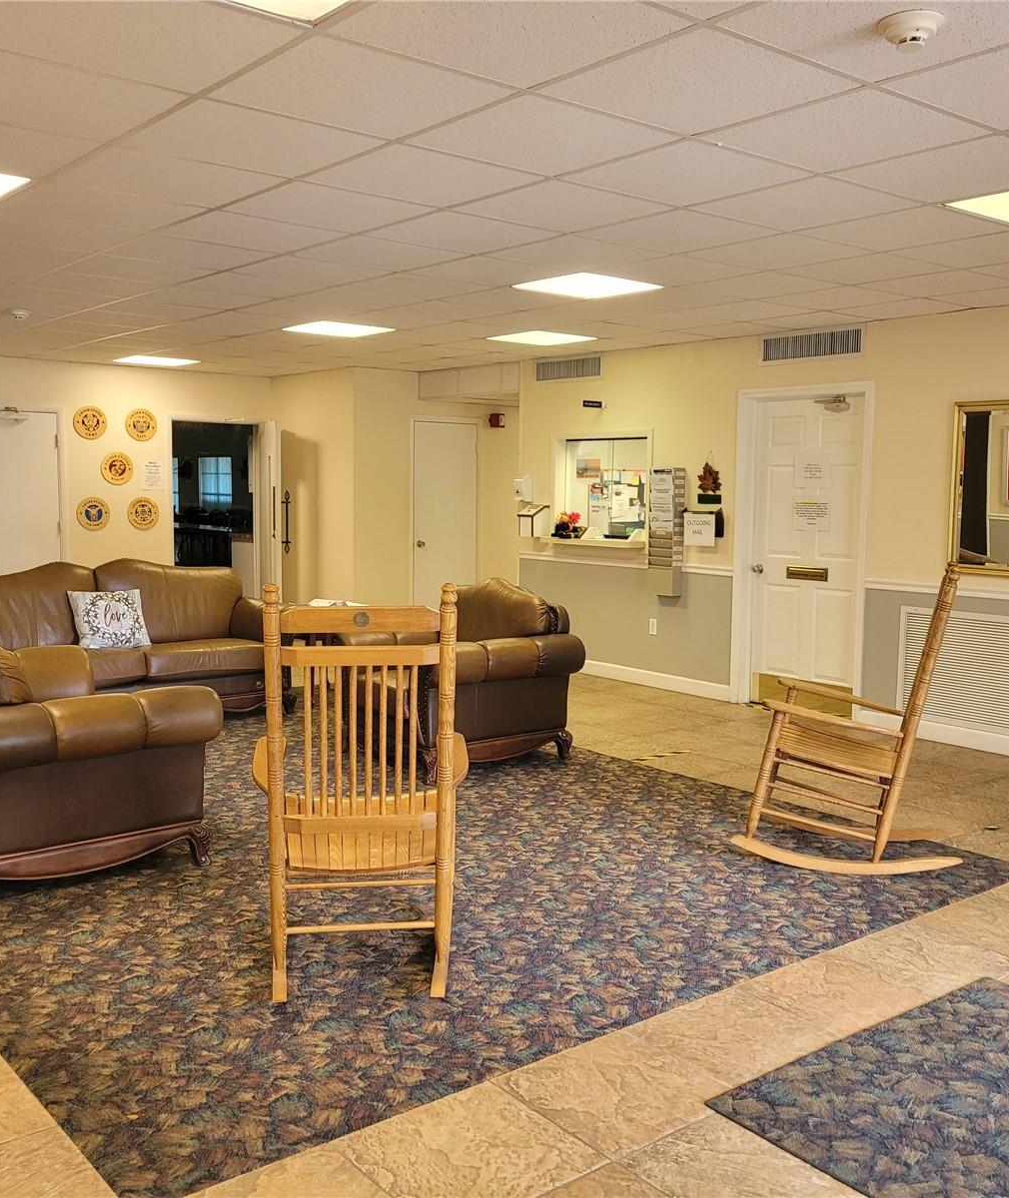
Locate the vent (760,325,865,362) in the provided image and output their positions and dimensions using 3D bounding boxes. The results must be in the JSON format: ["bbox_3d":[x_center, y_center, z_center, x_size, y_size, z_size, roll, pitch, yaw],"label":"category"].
[{"bbox_3d":[1.919,-1.600,7.580,0.040,0.180,0.794,-3,7,-38],"label":"vent"}]

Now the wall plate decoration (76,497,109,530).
[{"bbox_3d":[-3.589,-0.742,10.487,0.296,0.296,0.030,-3,7,-38],"label":"wall plate decoration"}]

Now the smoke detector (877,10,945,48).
[{"bbox_3d":[0.874,-1.212,2.578,0.139,0.053,0.139,1,5,0],"label":"smoke detector"}]

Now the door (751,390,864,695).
[{"bbox_3d":[1.973,-0.272,7.725,0.050,2.040,0.824,-3,7,-38],"label":"door"}]

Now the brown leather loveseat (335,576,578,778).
[{"bbox_3d":[-0.249,0.373,6.308,0.980,0.944,0.970,-4,7,-39],"label":"brown leather loveseat"}]

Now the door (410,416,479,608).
[{"bbox_3d":[-0.572,-0.636,11.203,0.774,2.030,0.050,-3,7,-38],"label":"door"}]

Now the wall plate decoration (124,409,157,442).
[{"bbox_3d":[-3.246,-1.554,10.743,0.293,0.293,0.025,-4,7,-40],"label":"wall plate decoration"}]

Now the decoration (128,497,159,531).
[{"bbox_3d":[-3.253,-0.765,10.821,0.293,0.293,0.025,-4,7,-40],"label":"decoration"}]

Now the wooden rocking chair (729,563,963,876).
[{"bbox_3d":[1.347,0.430,4.661,0.848,1.180,0.646,3,6,19],"label":"wooden rocking chair"}]

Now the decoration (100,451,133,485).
[{"bbox_3d":[-3.429,-1.149,10.632,0.293,0.293,0.025,-4,7,-40],"label":"decoration"}]

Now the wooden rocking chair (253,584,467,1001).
[{"bbox_3d":[-0.426,0.512,3.608,0.623,1.176,0.844,0,5,-5],"label":"wooden rocking chair"}]

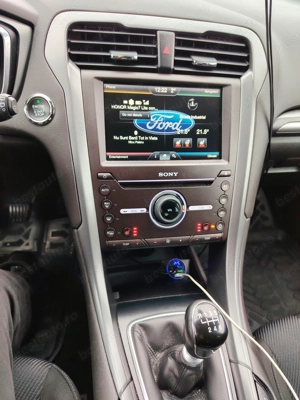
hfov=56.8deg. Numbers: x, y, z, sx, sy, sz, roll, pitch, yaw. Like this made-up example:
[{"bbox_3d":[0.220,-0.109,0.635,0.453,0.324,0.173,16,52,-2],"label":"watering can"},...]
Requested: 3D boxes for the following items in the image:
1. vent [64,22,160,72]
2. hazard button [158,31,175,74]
[{"bbox_3d":[-0.048,-0.198,0.368,0.117,0.054,0.027,-2,11,-12],"label":"vent"},{"bbox_3d":[0.021,-0.200,0.379,0.021,0.051,0.015,-2,11,-12],"label":"hazard button"}]

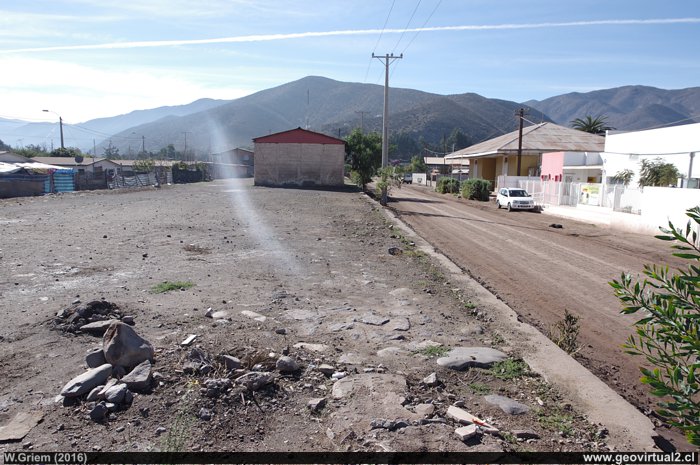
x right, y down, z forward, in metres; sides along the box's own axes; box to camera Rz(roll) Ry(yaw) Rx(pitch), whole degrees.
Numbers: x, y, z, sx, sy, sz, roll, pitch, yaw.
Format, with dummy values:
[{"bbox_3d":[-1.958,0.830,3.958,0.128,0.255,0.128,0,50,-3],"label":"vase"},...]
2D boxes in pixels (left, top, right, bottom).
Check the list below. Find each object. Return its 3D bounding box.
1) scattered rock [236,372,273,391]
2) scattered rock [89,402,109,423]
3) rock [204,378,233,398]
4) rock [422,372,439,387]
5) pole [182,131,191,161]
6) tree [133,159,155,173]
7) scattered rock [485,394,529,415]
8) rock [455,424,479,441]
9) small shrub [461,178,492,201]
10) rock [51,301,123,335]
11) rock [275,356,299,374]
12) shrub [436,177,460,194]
[{"bbox_3d":[-0.864,1.342,4.203,0.343,0.130,0.206,0,8,0],"label":"scattered rock"},{"bbox_3d":[-1.824,1.305,3.380,0.130,0.115,0.125,-4,8,-28],"label":"scattered rock"},{"bbox_3d":[-1.033,1.216,3.641,0.208,0.106,0.138,1,7,0],"label":"rock"},{"bbox_3d":[0.678,1.232,3.920,0.116,0.083,0.089,1,7,0],"label":"rock"},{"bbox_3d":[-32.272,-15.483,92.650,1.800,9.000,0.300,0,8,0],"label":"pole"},{"bbox_3d":[-22.153,-6.325,50.031,2.400,3.180,2.200,1,7,-2],"label":"tree"},{"bbox_3d":[1.121,1.221,3.322,0.300,0.050,0.170,7,9,38],"label":"scattered rock"},{"bbox_3d":[0.786,1.353,3.153,0.146,0.045,0.092,-5,9,-38],"label":"rock"},{"bbox_3d":[12.484,-4.214,46.000,2.900,2.150,2.600,0,7,0],"label":"small shrub"},{"bbox_3d":[-3.186,1.029,5.684,0.700,0.280,0.680,0,8,0],"label":"rock"},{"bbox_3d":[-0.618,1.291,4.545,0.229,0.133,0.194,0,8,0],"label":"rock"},{"bbox_3d":[12.257,-5.824,58.000,2.900,2.150,2.600,0,7,0],"label":"shrub"}]

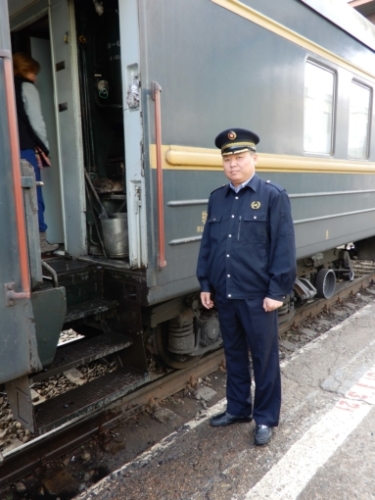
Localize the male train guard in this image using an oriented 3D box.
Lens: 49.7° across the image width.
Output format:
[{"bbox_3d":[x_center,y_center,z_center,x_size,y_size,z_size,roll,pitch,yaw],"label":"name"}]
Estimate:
[{"bbox_3d":[0.338,0.232,2.318,0.590,1.775,0.380,6,12,36],"label":"male train guard"}]

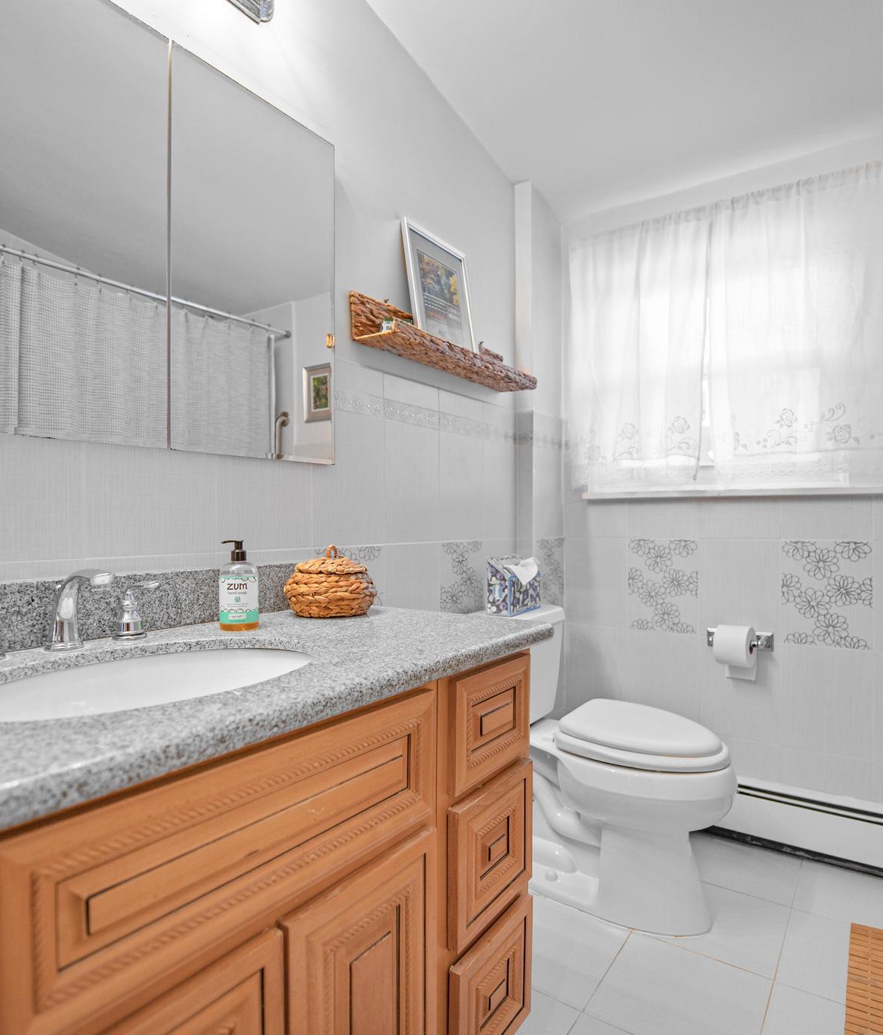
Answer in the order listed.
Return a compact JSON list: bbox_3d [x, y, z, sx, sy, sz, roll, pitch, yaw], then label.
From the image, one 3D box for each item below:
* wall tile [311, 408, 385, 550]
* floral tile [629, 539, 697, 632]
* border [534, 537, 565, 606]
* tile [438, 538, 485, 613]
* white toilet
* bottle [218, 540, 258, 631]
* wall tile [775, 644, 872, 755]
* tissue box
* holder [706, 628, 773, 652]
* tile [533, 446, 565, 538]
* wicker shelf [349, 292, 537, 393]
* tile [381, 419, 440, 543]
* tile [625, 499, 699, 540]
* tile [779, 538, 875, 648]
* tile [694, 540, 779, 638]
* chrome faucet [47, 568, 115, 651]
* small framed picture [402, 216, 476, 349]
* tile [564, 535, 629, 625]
[{"bbox_3d":[-0.233,-0.095,1.546,0.010,0.346,0.250,-1,-1,36],"label":"wall tile"},{"bbox_3d":[0.798,0.244,2.182,0.247,0.332,0.010,-1,-1,34],"label":"floral tile"},{"bbox_3d":[0.414,0.245,2.309,0.010,0.327,0.250,-1,-1,36],"label":"border"},{"bbox_3d":[0.064,0.245,1.921,0.010,0.339,0.246,0,0,37],"label":"tile"},{"bbox_3d":[0.435,0.690,1.762,0.740,0.757,0.450,0,0,33],"label":"white toilet"},{"bbox_3d":[-0.384,0.126,1.145,0.076,0.164,0.076,0,-1,-38],"label":"bottle"},{"bbox_3d":[1.198,0.571,1.886,0.242,0.332,0.010,0,0,32],"label":"wall tile"},{"bbox_3d":[0.242,0.224,1.985,0.085,0.170,0.235,-1,-1,34],"label":"tissue box"},{"bbox_3d":[0.988,0.416,2.022,0.210,0.062,0.075,-1,-1,35],"label":"holder"},{"bbox_3d":[0.403,-0.098,2.221,0.010,0.340,0.246,0,0,34],"label":"tile"},{"bbox_3d":[0.046,-0.514,1.810,0.138,0.125,0.735,-1,-1,36],"label":"wicker shelf"},{"bbox_3d":[-0.079,-0.090,1.667,0.010,0.330,0.250,-1,-1,34],"label":"tile"},{"bbox_3d":[0.784,0.002,2.139,0.242,0.140,0.010,0,0,32],"label":"tile"},{"bbox_3d":[1.233,0.245,1.946,0.250,0.341,0.010,-1,-1,32],"label":"tile"},{"bbox_3d":[1.007,0.243,2.051,0.248,0.338,0.010,-1,-1,35],"label":"tile"},{"bbox_3d":[-0.502,0.130,0.844,0.160,0.118,0.052,-1,-1,34],"label":"chrome faucet"},{"bbox_3d":[0.006,-0.650,1.802,0.018,0.380,0.302,-11,-7,36],"label":"small framed picture"},{"bbox_3d":[0.594,0.246,2.321,0.247,0.332,0.010,-1,-1,34],"label":"tile"}]

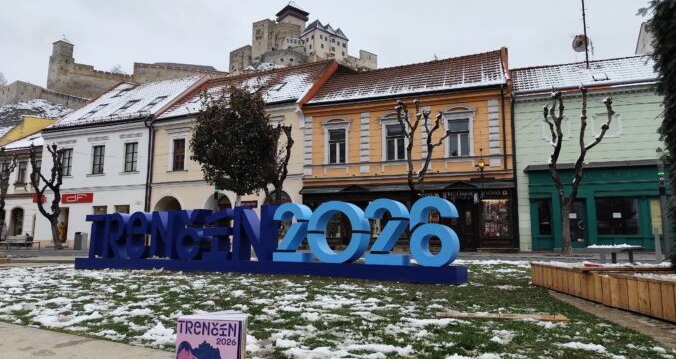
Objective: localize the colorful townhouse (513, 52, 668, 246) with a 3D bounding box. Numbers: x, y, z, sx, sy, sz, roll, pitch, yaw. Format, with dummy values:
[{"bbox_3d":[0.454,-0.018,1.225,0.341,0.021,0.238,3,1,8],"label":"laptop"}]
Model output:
[{"bbox_3d":[13.713,-1.438,24.279,8.148,10.379,9.312,-2,-8,19],"label":"colorful townhouse"}]

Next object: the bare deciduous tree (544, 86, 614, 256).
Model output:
[{"bbox_3d":[8.983,-0.387,16.631,2.605,6.350,2.345,-2,-8,19],"label":"bare deciduous tree"}]

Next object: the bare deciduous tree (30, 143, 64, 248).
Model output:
[{"bbox_3d":[-16.744,0.867,25.714,2.067,6.095,1.861,-2,-8,19],"label":"bare deciduous tree"}]

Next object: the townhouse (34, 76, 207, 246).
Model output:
[{"bbox_3d":[-15.632,-1.302,37.020,10.670,13.192,11.252,-3,-8,21],"label":"townhouse"}]

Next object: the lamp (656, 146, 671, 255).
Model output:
[{"bbox_3d":[10.658,0.733,14.749,0.220,3.669,0.220,-2,-8,19],"label":"lamp"}]

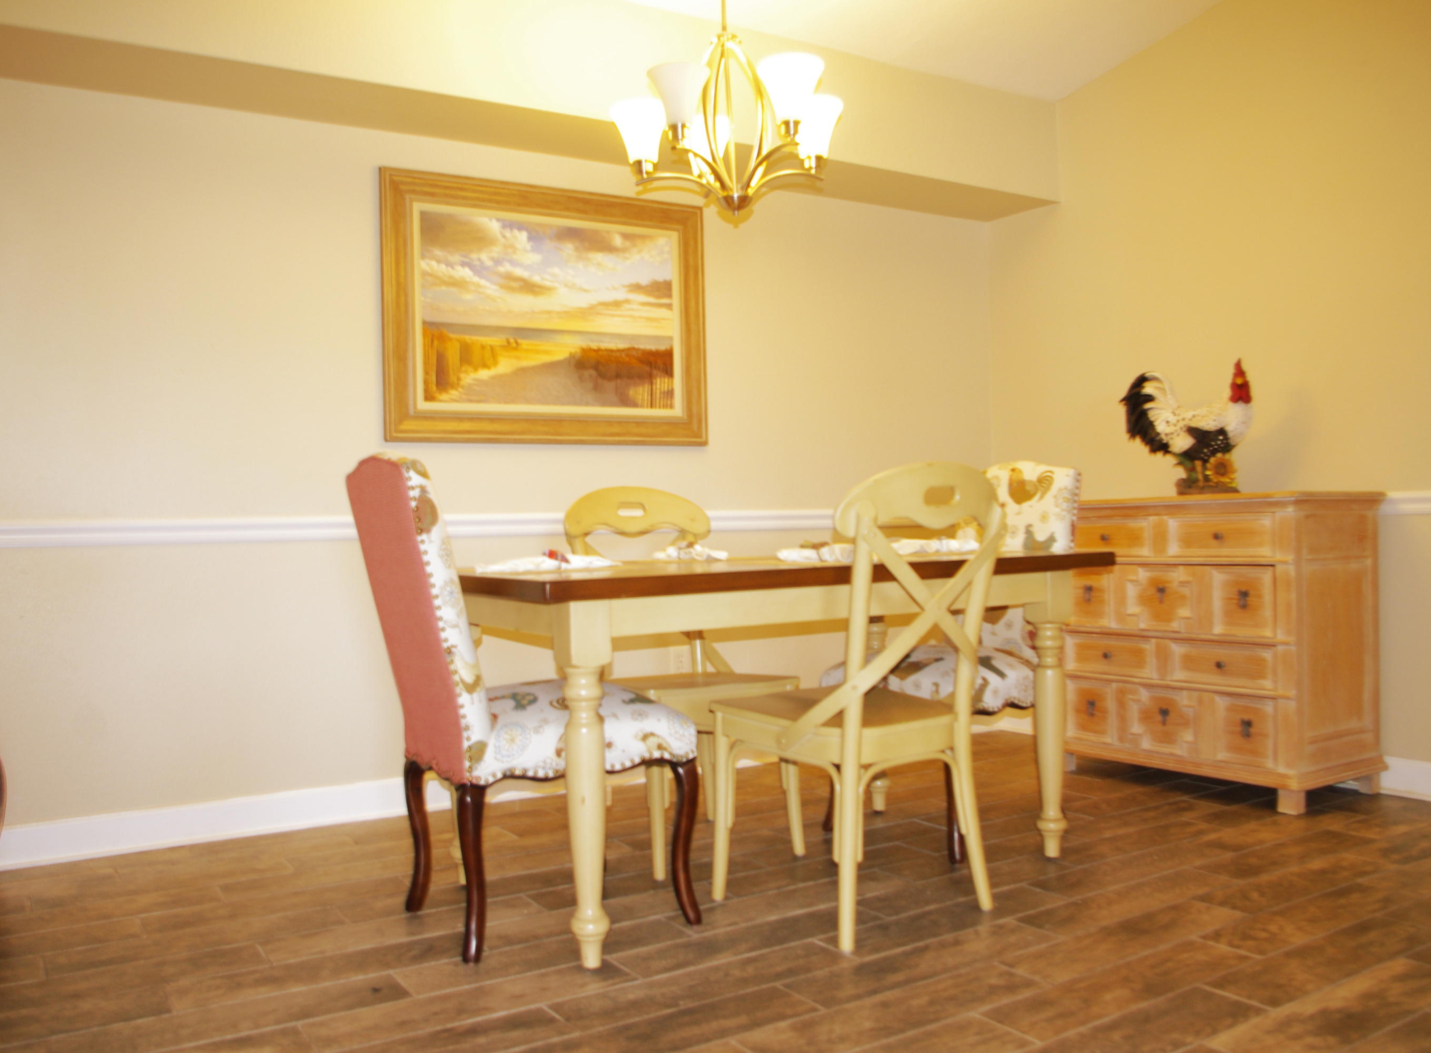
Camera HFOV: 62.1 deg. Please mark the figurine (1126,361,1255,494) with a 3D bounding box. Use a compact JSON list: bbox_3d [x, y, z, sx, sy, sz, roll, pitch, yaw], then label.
[{"bbox_3d":[1.524,-0.302,3.838,0.170,0.425,0.459,-1,0,-37],"label":"figurine"}]

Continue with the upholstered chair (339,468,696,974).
[{"bbox_3d":[-0.435,0.357,2.630,0.637,1.024,0.527,-1,0,-31],"label":"upholstered chair"}]

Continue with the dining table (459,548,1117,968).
[{"bbox_3d":[0.119,0.473,2.957,1.530,0.766,0.909,-1,0,-31],"label":"dining table"}]

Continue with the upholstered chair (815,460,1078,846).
[{"bbox_3d":[0.672,0.326,3.348,0.649,1.028,0.494,-1,0,-41],"label":"upholstered chair"}]

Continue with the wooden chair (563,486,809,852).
[{"bbox_3d":[-0.083,0.372,3.194,0.472,0.980,0.535,-1,0,-31],"label":"wooden chair"}]

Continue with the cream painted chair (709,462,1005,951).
[{"bbox_3d":[0.305,0.360,2.654,0.472,0.980,0.535,-1,0,-34],"label":"cream painted chair"}]

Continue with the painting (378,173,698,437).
[{"bbox_3d":[-0.528,-0.691,3.895,1.143,0.846,0.043,-1,0,-31],"label":"painting"}]

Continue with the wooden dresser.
[{"bbox_3d":[1.564,0.360,3.802,0.438,0.914,0.935,-1,0,-31],"label":"wooden dresser"}]

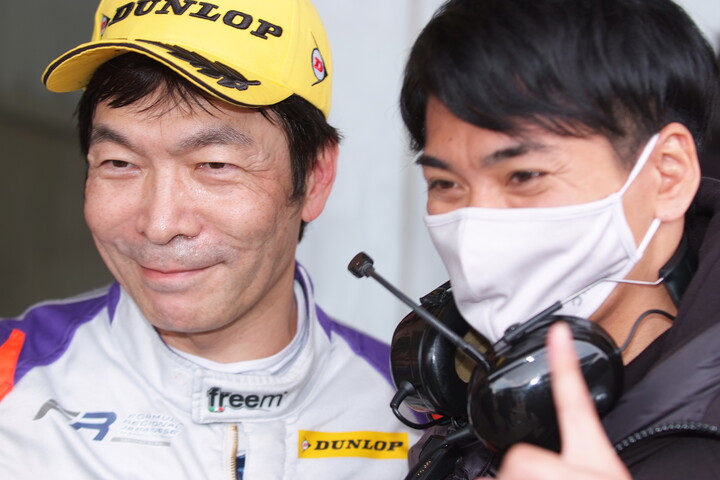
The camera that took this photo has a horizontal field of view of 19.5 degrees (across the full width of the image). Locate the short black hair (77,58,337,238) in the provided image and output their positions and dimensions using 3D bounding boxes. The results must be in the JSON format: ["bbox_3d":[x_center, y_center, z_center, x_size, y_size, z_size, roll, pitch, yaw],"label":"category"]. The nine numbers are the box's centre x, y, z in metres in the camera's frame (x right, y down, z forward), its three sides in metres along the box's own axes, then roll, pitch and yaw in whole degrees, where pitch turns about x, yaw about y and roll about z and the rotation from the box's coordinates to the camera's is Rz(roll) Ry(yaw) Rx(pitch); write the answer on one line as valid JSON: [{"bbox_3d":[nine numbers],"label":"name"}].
[{"bbox_3d":[-0.105,-0.076,1.450,0.180,0.160,0.195,1,9,16],"label":"short black hair"}]

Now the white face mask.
[{"bbox_3d":[0.096,0.005,1.335,0.148,0.130,0.119,-5,3,42],"label":"white face mask"}]

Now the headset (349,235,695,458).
[{"bbox_3d":[0.120,0.045,1.317,0.166,0.137,0.232,2,13,44],"label":"headset"}]

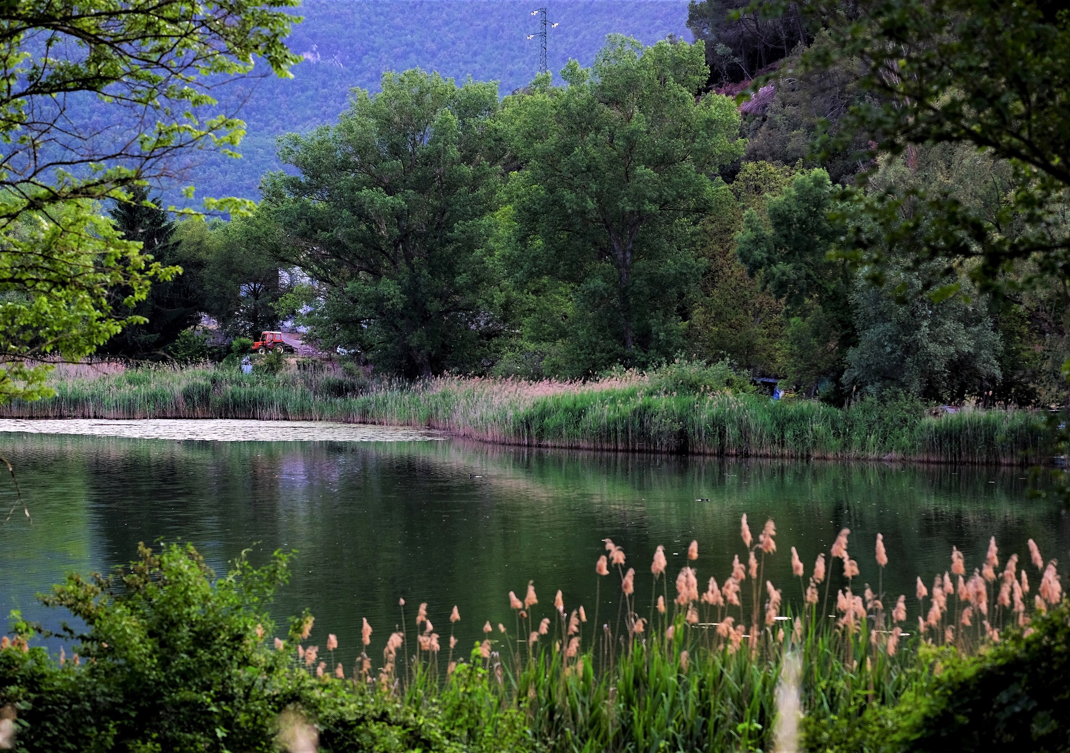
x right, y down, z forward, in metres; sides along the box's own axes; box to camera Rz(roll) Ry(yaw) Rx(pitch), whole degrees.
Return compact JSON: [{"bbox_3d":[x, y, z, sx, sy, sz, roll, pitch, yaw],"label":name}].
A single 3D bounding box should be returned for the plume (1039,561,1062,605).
[{"bbox_3d":[5.055,2.021,28.000,0.216,0.441,0.180,0,1,0],"label":"plume"}]

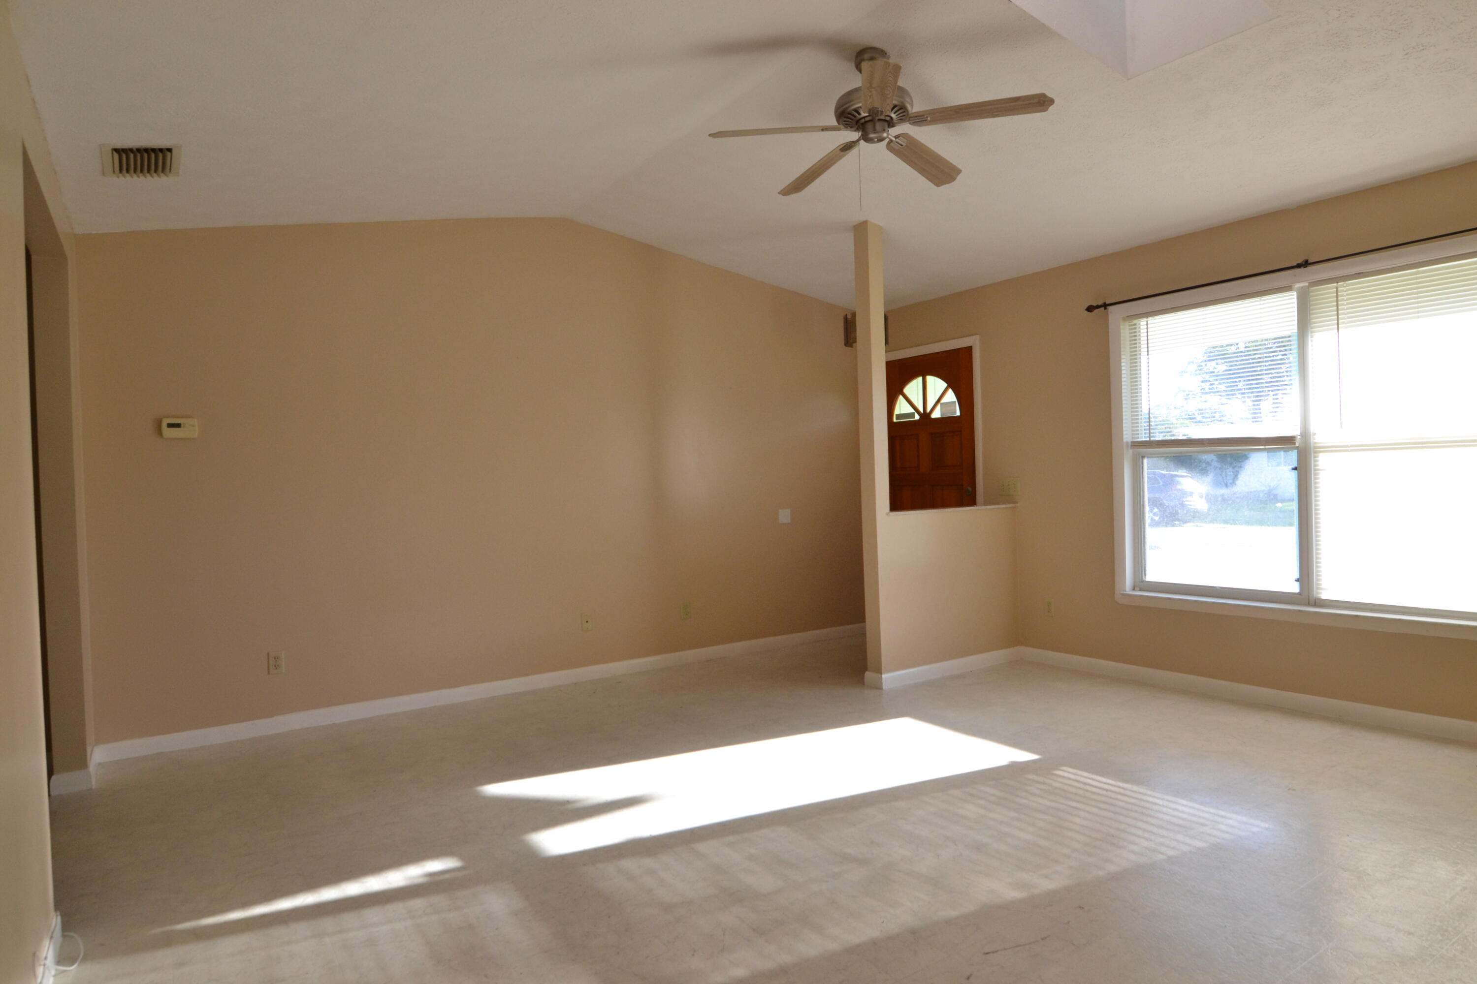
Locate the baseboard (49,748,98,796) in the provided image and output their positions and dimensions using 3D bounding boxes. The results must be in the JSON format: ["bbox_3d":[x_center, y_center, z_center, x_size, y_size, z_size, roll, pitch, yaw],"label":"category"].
[{"bbox_3d":[-2.889,1.211,3.757,0.148,0.086,0.436,-2,1,-34],"label":"baseboard"}]

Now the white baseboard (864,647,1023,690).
[{"bbox_3d":[1.274,1.056,5.268,1.228,0.086,0.170,-2,1,-34],"label":"white baseboard"}]

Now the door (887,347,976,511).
[{"bbox_3d":[1.379,0.043,6.196,0.045,2.060,0.895,-2,1,-34],"label":"door"}]

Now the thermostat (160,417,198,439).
[{"bbox_3d":[-2.702,-0.307,4.169,0.141,0.099,0.032,-2,1,-34],"label":"thermostat"}]

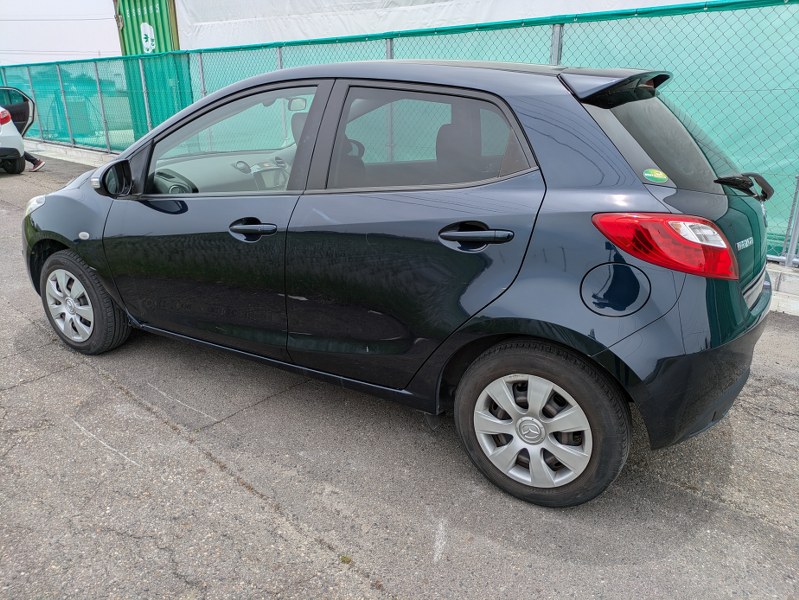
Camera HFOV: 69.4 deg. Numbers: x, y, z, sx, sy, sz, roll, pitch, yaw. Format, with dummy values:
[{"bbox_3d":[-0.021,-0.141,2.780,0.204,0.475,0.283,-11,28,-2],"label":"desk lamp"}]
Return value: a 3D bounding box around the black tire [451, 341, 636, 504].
[{"bbox_3d":[0.450,0.399,1.899,0.583,0.583,0.185,10,21,29],"label":"black tire"}]

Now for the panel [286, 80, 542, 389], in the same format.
[{"bbox_3d":[0.039,-0.207,1.971,0.970,1.065,0.250,10,21,29],"label":"panel"}]

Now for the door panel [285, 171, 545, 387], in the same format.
[{"bbox_3d":[0.014,-0.064,1.978,0.970,0.790,0.160,10,21,29],"label":"door panel"}]

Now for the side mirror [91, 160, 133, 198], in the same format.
[{"bbox_3d":[-1.236,-0.515,2.477,0.135,0.170,0.190,10,21,29],"label":"side mirror"}]

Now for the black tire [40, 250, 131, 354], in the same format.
[{"bbox_3d":[-1.704,0.011,3.085,0.583,0.583,0.185,10,20,27],"label":"black tire"}]

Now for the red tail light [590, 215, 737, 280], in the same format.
[{"bbox_3d":[0.736,-0.151,1.592,0.385,0.175,0.220,10,21,29],"label":"red tail light"}]

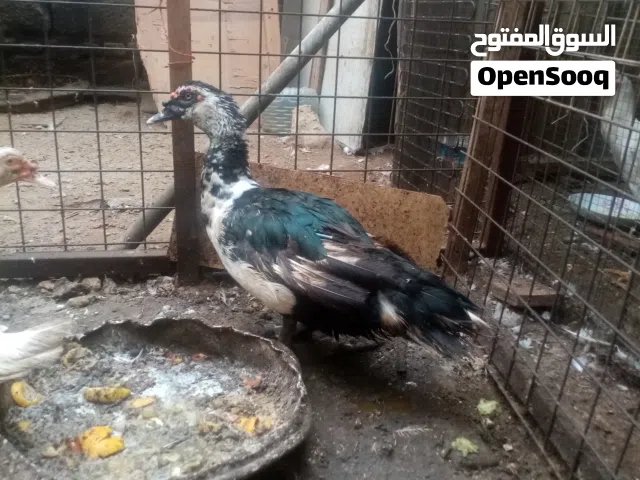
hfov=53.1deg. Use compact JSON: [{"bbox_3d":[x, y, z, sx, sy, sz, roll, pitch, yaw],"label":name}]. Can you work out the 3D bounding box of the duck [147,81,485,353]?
[{"bbox_3d":[0.020,-0.011,1.007,0.542,0.437,0.195,1,21,-6],"label":"duck"}]

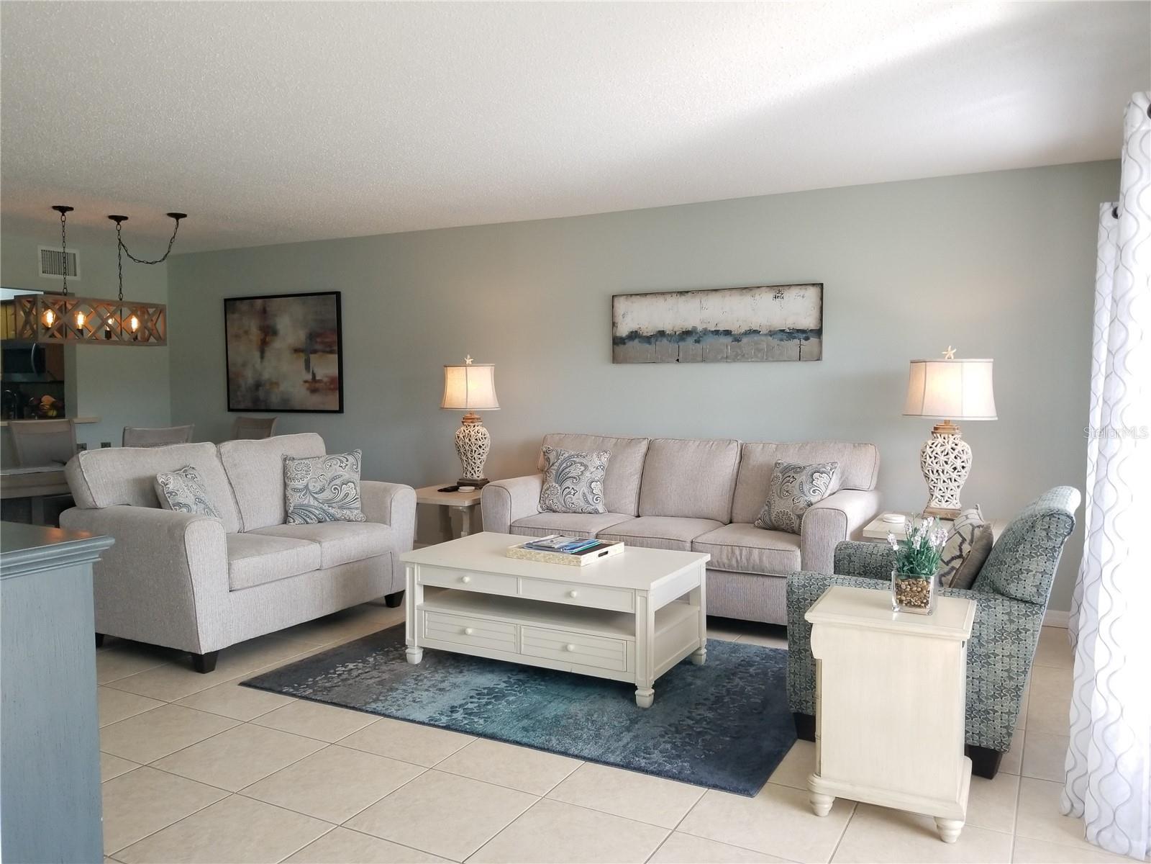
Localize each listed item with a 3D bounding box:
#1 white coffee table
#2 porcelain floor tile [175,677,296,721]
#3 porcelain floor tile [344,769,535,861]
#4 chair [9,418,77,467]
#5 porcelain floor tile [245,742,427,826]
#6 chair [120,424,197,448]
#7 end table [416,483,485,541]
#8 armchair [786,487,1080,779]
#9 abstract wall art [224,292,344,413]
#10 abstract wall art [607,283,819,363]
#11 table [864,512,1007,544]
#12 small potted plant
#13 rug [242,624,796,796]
[{"bbox_3d":[-0.091,0.807,3.952,1.239,0.496,0.723,1,3,28],"label":"white coffee table"},{"bbox_3d":[-1.368,1.113,3.645,0.437,0.010,0.432,1,3,28],"label":"porcelain floor tile"},{"bbox_3d":[-0.399,1.163,2.642,0.437,0.010,0.432,1,3,28],"label":"porcelain floor tile"},{"bbox_3d":[-3.572,0.458,6.096,0.600,1.060,0.480,1,3,27],"label":"chair"},{"bbox_3d":[-0.764,1.119,2.763,0.424,0.011,0.424,1,3,28],"label":"porcelain floor tile"},{"bbox_3d":[-2.709,0.498,5.265,0.600,1.060,0.480,1,3,27],"label":"chair"},{"bbox_3d":[-0.784,0.689,5.719,0.676,0.593,0.706,1,3,28],"label":"end table"},{"bbox_3d":[1.364,0.672,3.266,0.910,0.900,0.790,2,3,31],"label":"armchair"},{"bbox_3d":[-2.428,-0.643,7.152,1.270,0.957,0.035,1,3,27],"label":"abstract wall art"},{"bbox_3d":[0.862,-0.662,5.434,1.354,0.449,0.040,1,3,27],"label":"abstract wall art"},{"bbox_3d":[1.825,0.766,4.338,0.640,0.600,0.660,1,3,27],"label":"table"},{"bbox_3d":[1.014,0.392,2.582,0.184,0.278,0.163,1,3,28],"label":"small potted plant"},{"bbox_3d":[-0.073,1.062,3.869,2.241,0.012,1.599,1,3,28],"label":"rug"}]

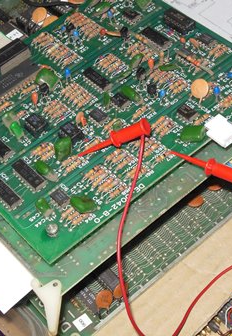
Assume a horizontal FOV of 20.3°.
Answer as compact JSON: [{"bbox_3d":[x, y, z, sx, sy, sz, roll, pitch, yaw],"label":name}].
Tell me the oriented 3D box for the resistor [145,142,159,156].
[{"bbox_3d":[0.018,-0.010,0.331,0.008,0.003,0.003,-37,55,-19],"label":"resistor"}]

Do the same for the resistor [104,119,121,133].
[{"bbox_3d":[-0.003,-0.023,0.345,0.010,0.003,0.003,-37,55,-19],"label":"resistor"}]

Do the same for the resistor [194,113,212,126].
[{"bbox_3d":[0.047,-0.026,0.353,0.009,0.003,0.003,-36,58,-22],"label":"resistor"}]

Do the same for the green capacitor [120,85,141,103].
[{"bbox_3d":[0.009,-0.042,0.367,0.006,0.005,0.014,-36,58,-22],"label":"green capacitor"}]

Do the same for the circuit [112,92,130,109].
[{"bbox_3d":[0.002,-0.036,0.353,0.008,0.004,0.009,-37,55,-19],"label":"circuit"}]

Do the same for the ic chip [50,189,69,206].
[{"bbox_3d":[-0.028,0.015,0.318,0.007,0.004,0.010,-37,55,-19],"label":"ic chip"}]

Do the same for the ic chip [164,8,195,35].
[{"bbox_3d":[0.038,-0.087,0.386,0.007,0.007,0.019,-37,55,-19],"label":"ic chip"}]

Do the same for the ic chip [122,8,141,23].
[{"bbox_3d":[0.009,-0.093,0.398,0.007,0.004,0.010,-37,55,-19],"label":"ic chip"}]

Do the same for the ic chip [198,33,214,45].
[{"bbox_3d":[0.055,-0.077,0.392,0.007,0.004,0.009,-36,58,-22],"label":"ic chip"}]

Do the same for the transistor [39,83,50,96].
[{"bbox_3d":[-0.040,-0.044,0.360,0.005,0.005,0.004,-37,55,-19],"label":"transistor"}]

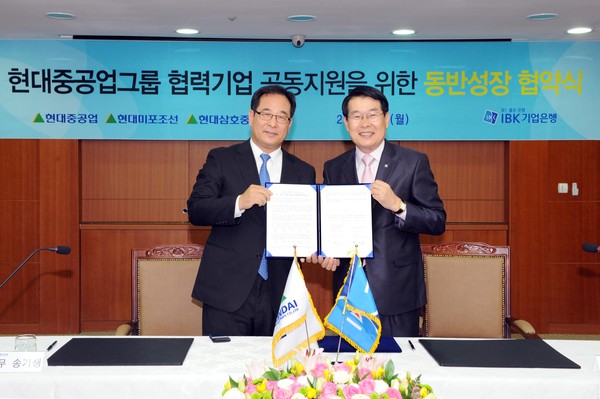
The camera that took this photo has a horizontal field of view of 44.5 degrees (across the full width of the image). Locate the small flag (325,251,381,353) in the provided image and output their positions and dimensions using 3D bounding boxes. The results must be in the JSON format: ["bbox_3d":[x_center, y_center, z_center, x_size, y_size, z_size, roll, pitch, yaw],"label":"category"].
[{"bbox_3d":[0.176,0.344,2.460,0.180,0.360,0.090,0,3,0],"label":"small flag"}]

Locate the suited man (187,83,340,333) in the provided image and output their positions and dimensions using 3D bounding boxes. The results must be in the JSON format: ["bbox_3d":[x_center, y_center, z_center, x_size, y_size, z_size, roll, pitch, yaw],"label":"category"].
[{"bbox_3d":[-0.164,0.371,3.243,0.600,1.740,0.420,-1,3,-14],"label":"suited man"}]

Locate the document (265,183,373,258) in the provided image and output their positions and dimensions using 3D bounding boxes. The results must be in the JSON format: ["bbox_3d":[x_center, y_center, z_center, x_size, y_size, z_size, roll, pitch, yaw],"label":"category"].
[{"bbox_3d":[0.084,0.089,3.060,0.450,0.310,0.025,0,3,0],"label":"document"}]

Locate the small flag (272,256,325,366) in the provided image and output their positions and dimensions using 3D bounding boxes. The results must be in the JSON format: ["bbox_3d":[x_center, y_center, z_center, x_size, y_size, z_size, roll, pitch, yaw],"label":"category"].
[{"bbox_3d":[-0.005,0.369,2.460,0.170,0.370,0.090,0,3,0],"label":"small flag"}]

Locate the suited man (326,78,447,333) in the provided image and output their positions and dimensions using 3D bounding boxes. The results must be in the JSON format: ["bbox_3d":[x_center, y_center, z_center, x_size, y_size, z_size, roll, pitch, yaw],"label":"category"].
[{"bbox_3d":[0.369,0.371,3.243,0.520,1.740,0.400,0,3,10],"label":"suited man"}]

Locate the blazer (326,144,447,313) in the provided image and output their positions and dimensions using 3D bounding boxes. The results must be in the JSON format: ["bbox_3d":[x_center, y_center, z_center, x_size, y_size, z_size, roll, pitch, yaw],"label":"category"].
[{"bbox_3d":[0.367,0.127,3.220,0.520,0.750,0.340,0,3,10],"label":"blazer"}]

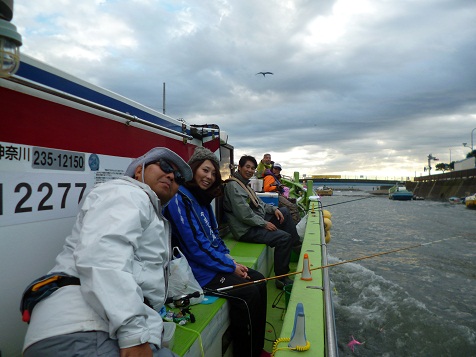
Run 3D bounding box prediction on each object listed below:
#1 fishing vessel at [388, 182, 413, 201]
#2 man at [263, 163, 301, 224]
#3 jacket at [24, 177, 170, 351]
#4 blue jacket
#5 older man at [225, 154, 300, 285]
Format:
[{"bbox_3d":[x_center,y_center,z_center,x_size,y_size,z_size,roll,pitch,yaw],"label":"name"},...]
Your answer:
[{"bbox_3d":[15.600,1.130,32.000,2.100,1.650,5.500,0,-1,22],"label":"fishing vessel"},{"bbox_3d":[0.800,0.330,6.100,0.760,1.220,0.500,0,-1,13],"label":"man"},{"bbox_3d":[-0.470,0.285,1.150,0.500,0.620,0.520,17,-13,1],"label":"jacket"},{"bbox_3d":[-0.225,0.325,1.850,0.450,0.570,0.480,0,-1,21],"label":"blue jacket"},{"bbox_3d":[0.225,0.395,3.280,0.760,1.280,0.570,0,-1,16],"label":"older man"}]

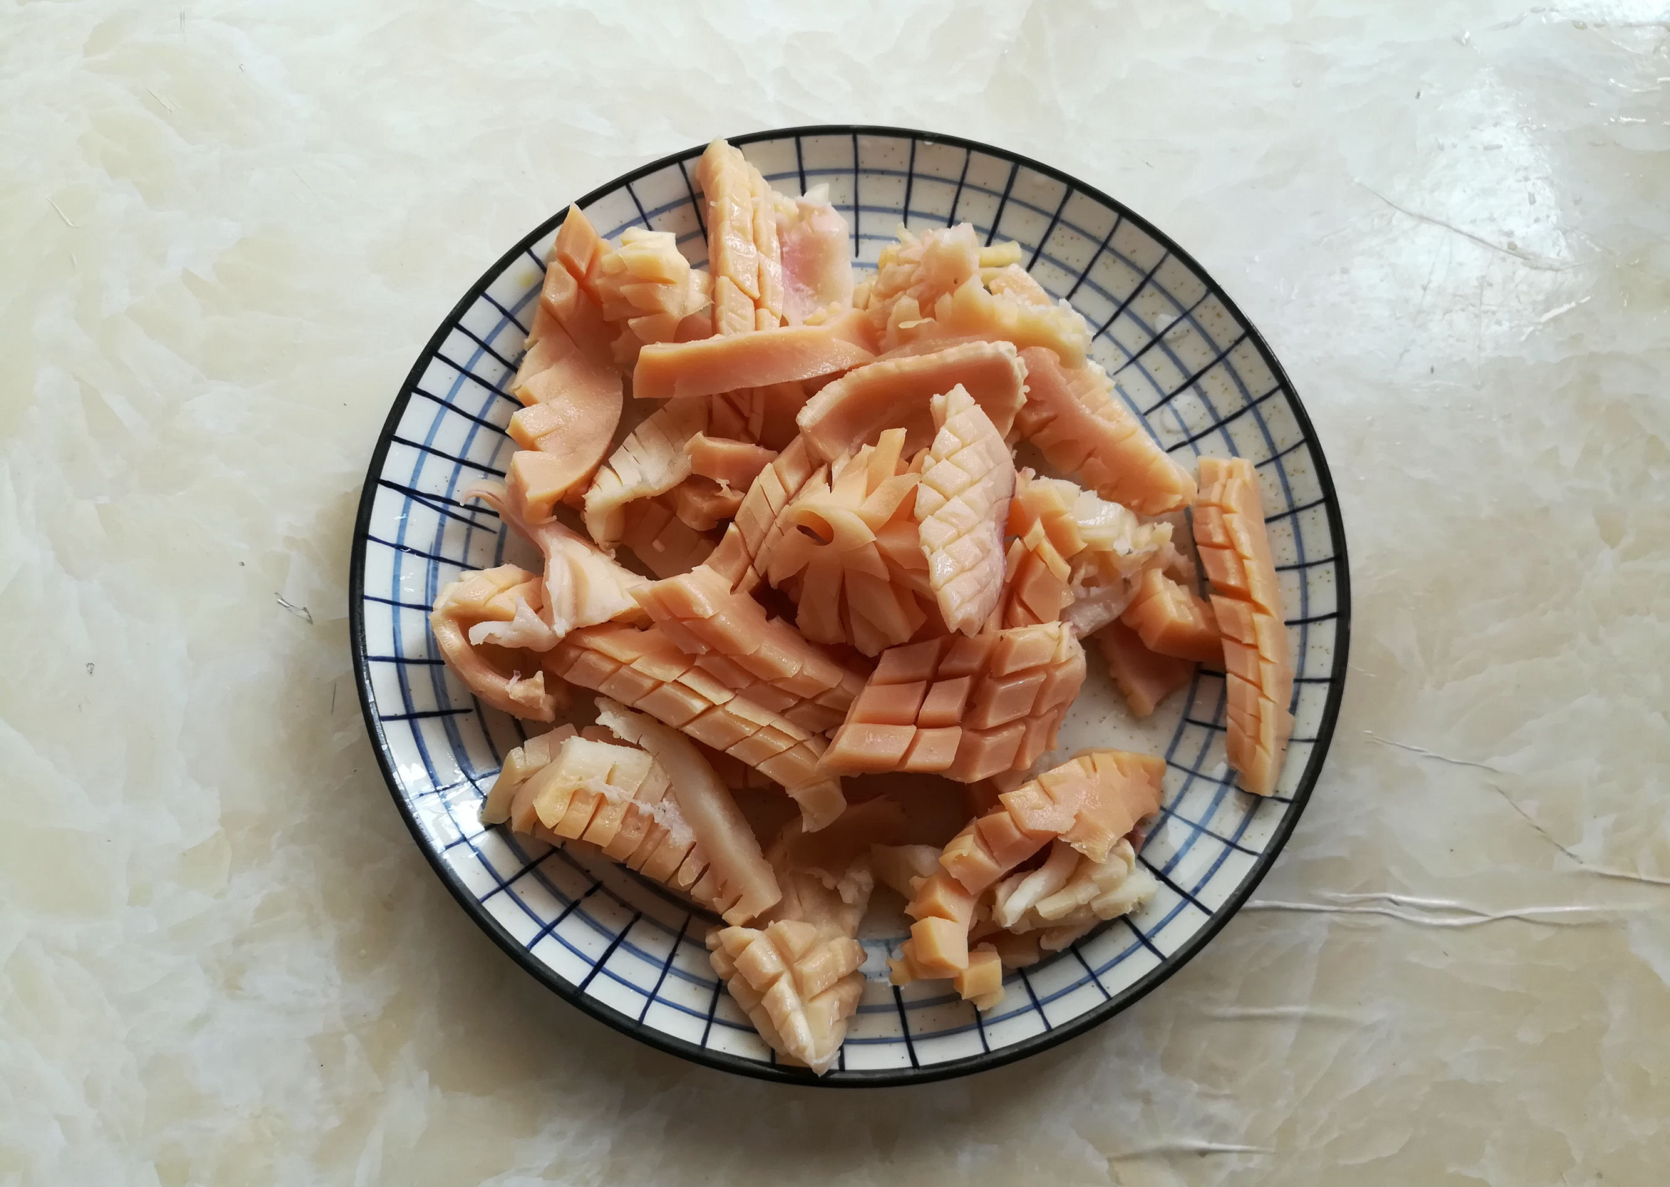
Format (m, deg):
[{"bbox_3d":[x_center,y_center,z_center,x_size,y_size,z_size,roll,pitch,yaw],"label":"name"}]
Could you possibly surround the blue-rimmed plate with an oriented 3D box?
[{"bbox_3d":[0.004,-0.004,0.274,0.205,0.032,0.205,0,75,-1],"label":"blue-rimmed plate"}]

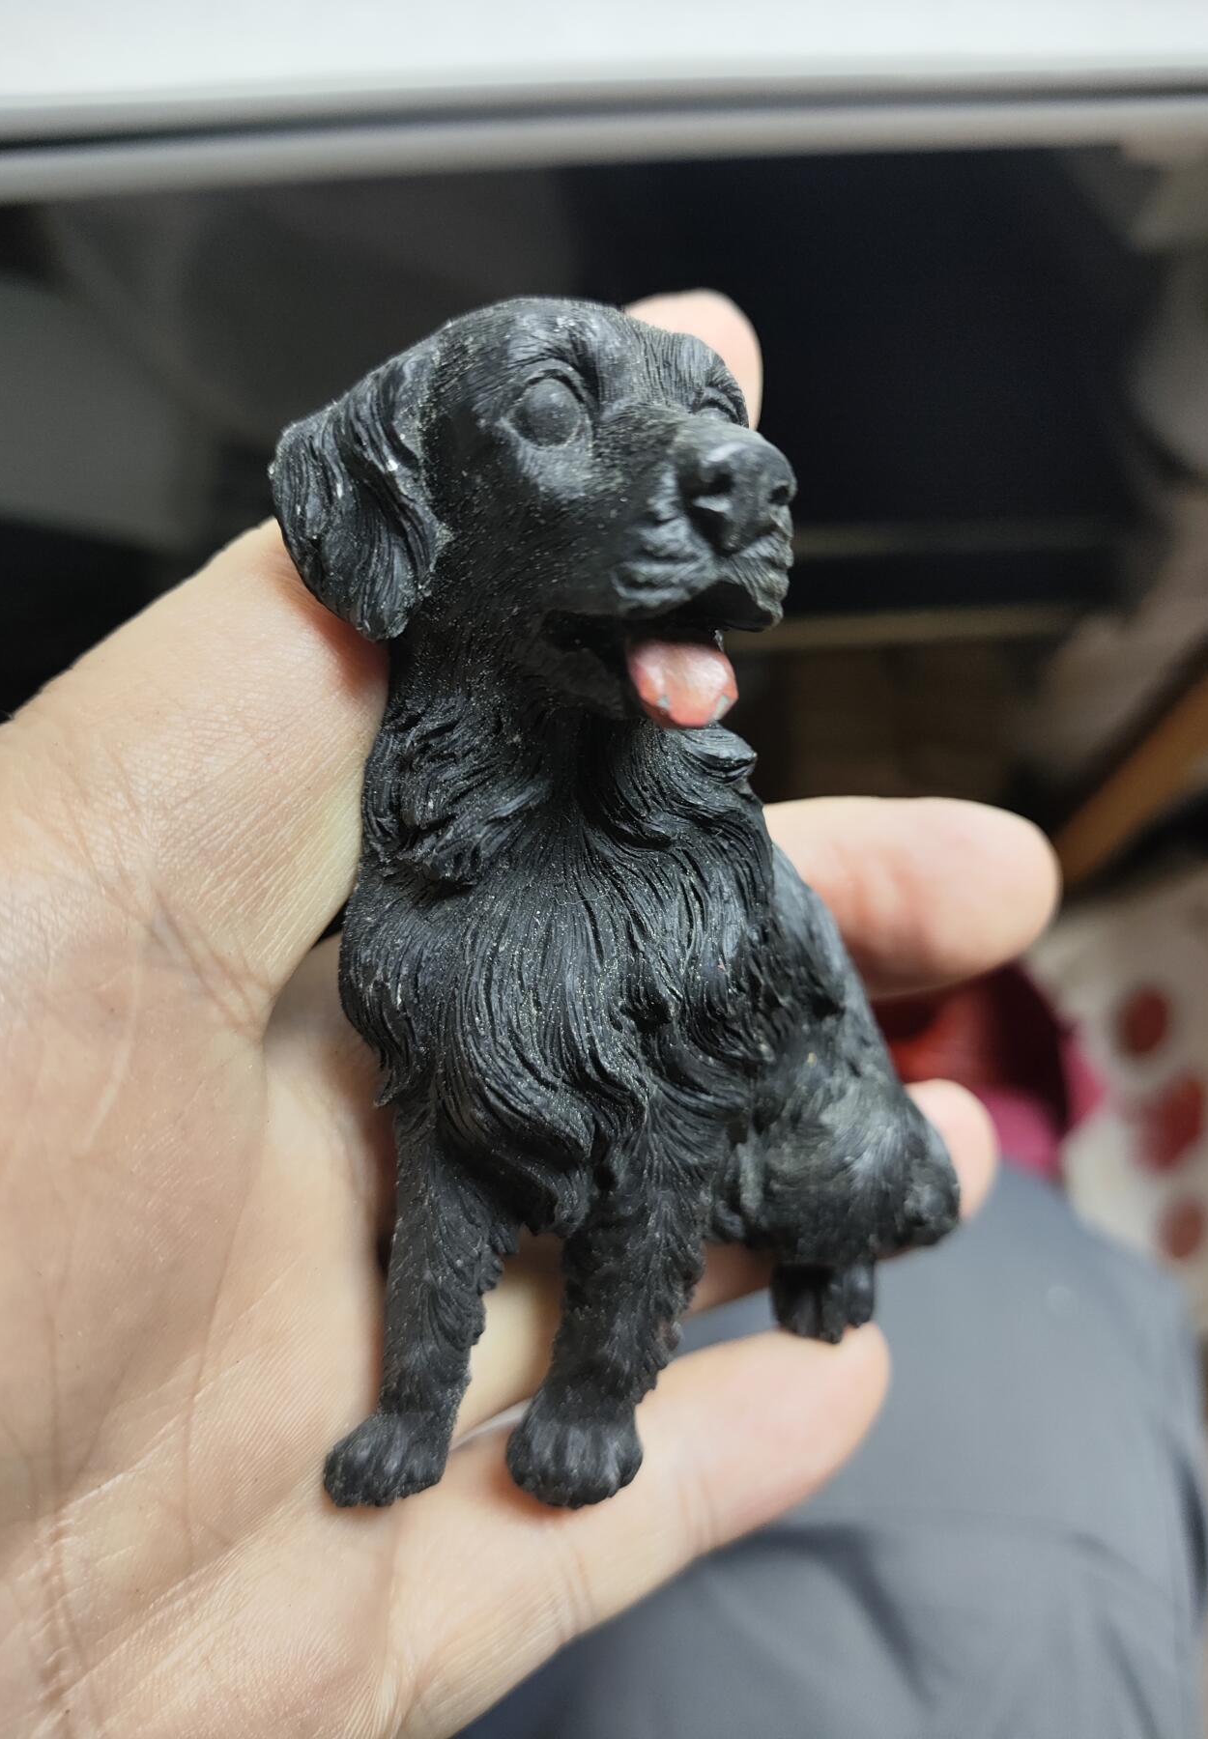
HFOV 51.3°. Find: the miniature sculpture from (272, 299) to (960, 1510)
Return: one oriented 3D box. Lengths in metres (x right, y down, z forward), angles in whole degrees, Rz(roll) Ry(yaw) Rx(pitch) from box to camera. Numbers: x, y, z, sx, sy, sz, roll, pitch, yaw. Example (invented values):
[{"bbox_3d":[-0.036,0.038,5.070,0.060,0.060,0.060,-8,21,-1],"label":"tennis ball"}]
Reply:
[{"bbox_3d":[0.001,-0.001,0.116,0.054,0.100,0.053,2,6,26],"label":"miniature sculpture"}]

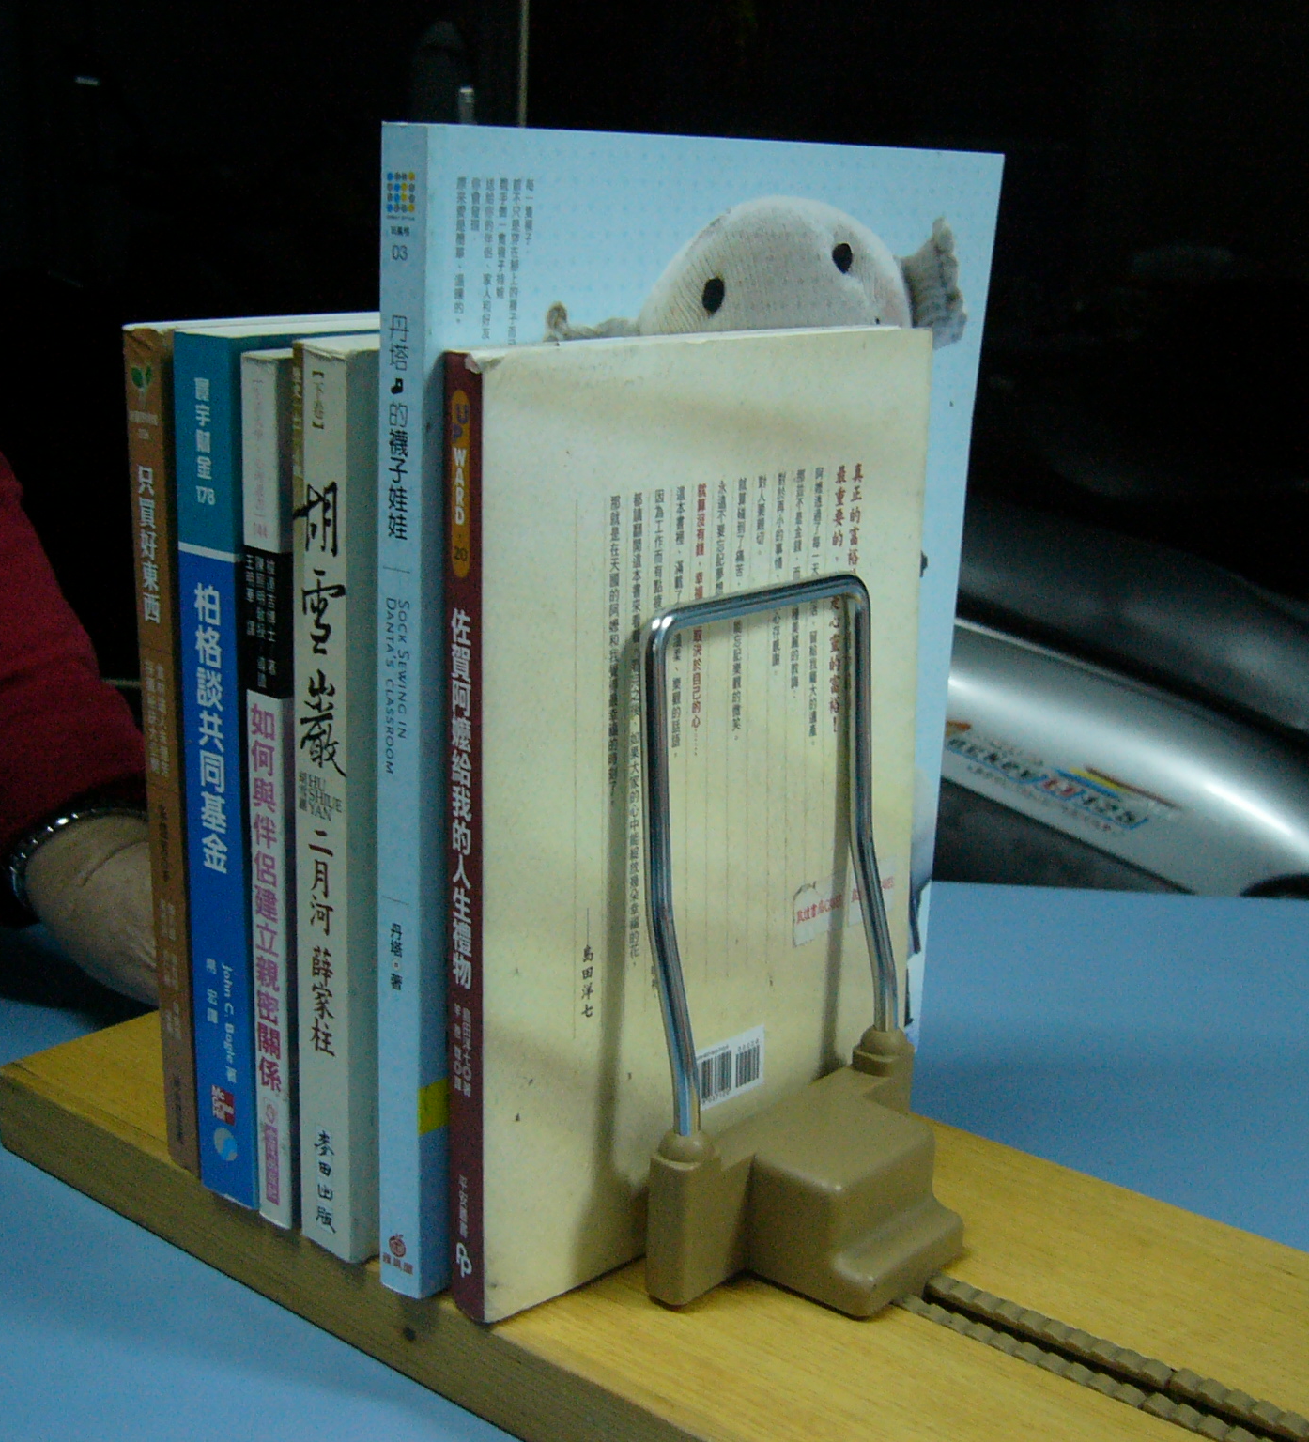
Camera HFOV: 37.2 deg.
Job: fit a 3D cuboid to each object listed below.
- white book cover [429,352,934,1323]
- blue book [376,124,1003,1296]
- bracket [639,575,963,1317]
[{"bbox_3d":[0.012,0.018,0.457,0.013,0.211,0.145,15,20,43],"label":"white book cover"},{"bbox_3d":[0.012,-0.008,0.472,0.014,0.255,0.186,18,22,42],"label":"blue book"},{"bbox_3d":[0.045,0.049,0.449,0.053,0.156,0.105,13,19,39],"label":"bracket"}]

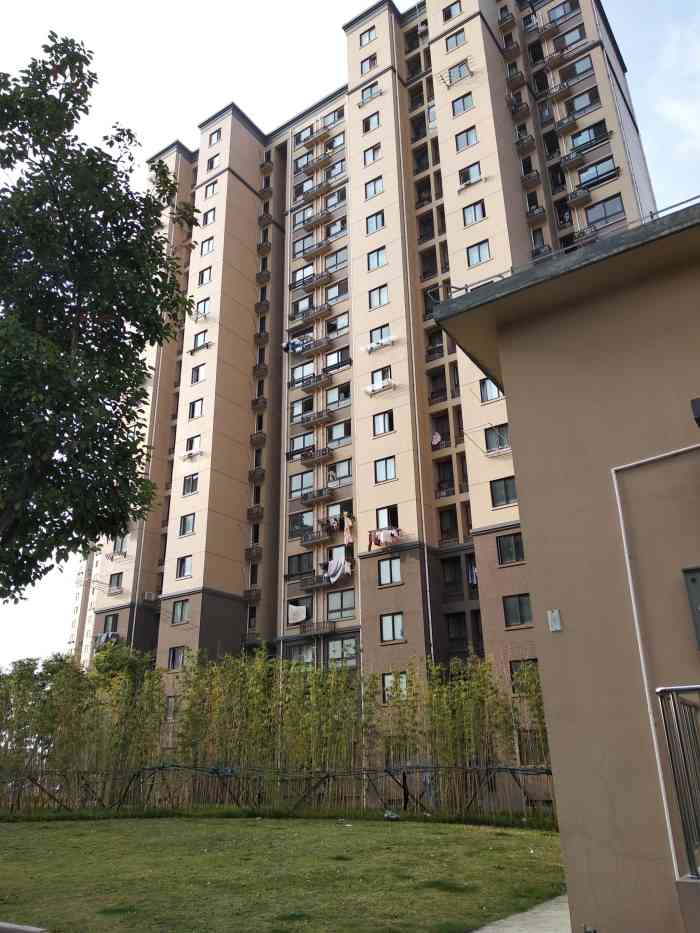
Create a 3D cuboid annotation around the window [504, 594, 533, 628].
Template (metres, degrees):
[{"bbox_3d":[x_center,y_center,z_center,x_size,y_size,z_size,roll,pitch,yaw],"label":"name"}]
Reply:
[{"bbox_3d":[7.769,6.639,32.451,1.273,1.320,0.120,-14,-26,30],"label":"window"}]

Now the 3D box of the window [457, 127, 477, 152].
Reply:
[{"bbox_3d":[7.394,-20.691,44.334,1.351,1.321,0.177,-15,-26,30],"label":"window"}]

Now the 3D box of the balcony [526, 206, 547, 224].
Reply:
[{"bbox_3d":[11.628,-15.491,43.522,1.044,0.580,0.638,-15,-26,30],"label":"balcony"}]

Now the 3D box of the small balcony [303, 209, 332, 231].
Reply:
[{"bbox_3d":[-2.518,-19.522,55.797,2.183,0.678,0.649,-15,-26,30],"label":"small balcony"}]

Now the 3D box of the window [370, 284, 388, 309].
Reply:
[{"bbox_3d":[1.786,-10.524,43.485,1.299,1.369,0.145,-15,-26,30],"label":"window"}]

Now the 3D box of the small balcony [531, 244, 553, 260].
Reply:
[{"bbox_3d":[11.824,-12.924,42.917,1.119,0.682,0.580,-15,-26,31],"label":"small balcony"}]

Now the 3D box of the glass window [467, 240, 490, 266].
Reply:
[{"bbox_3d":[7.502,-12.322,40.651,1.341,1.371,0.153,-15,-26,31],"label":"glass window"}]

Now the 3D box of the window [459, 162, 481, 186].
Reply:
[{"bbox_3d":[7.260,-17.501,42.205,1.299,1.369,0.145,-15,-26,30],"label":"window"}]

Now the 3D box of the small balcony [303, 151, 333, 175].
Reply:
[{"bbox_3d":[-2.593,-24.953,57.585,2.600,0.700,0.650,-14,-26,30],"label":"small balcony"}]

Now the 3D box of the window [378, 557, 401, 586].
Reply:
[{"bbox_3d":[2.140,5.589,37.037,1.283,1.293,0.120,-14,-26,30],"label":"window"}]

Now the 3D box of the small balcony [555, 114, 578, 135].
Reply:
[{"bbox_3d":[14.020,-21.965,45.338,1.239,0.678,0.679,-15,-26,30],"label":"small balcony"}]

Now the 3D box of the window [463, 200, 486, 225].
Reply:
[{"bbox_3d":[7.344,-14.848,41.191,1.273,1.320,0.120,-14,-26,30],"label":"window"}]

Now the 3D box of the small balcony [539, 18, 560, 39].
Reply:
[{"bbox_3d":[13.382,-29.438,47.056,1.073,0.580,0.638,-15,-26,30],"label":"small balcony"}]

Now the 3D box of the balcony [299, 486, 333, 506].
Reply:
[{"bbox_3d":[-2.042,2.087,47.000,2.202,0.639,0.645,-15,-26,31],"label":"balcony"}]

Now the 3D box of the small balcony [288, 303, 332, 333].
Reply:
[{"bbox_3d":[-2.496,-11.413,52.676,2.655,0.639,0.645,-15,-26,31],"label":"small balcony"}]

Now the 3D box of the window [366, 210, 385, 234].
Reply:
[{"bbox_3d":[1.705,-16.076,46.207,1.302,1.334,0.117,-15,-26,31],"label":"window"}]

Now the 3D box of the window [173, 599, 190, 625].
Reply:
[{"bbox_3d":[-10.789,9.331,44.986,1.443,1.431,0.177,-15,-26,30],"label":"window"}]

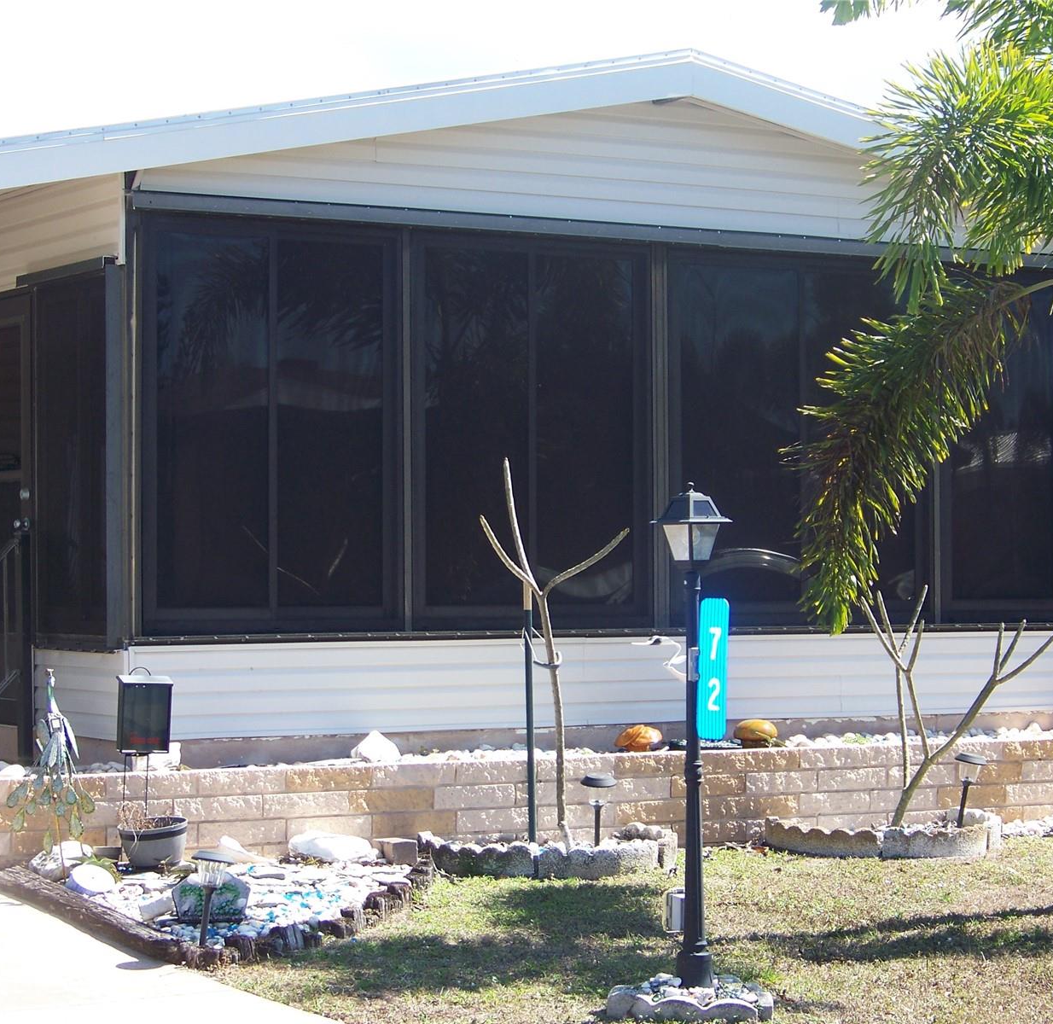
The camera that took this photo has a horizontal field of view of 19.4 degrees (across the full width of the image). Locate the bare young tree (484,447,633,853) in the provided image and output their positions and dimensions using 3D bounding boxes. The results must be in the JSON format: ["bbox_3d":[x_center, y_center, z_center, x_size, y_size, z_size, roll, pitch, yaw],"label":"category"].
[{"bbox_3d":[0.117,0.586,12.700,0.610,1.630,0.480,0,-1,0],"label":"bare young tree"}]

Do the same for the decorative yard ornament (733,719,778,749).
[{"bbox_3d":[1.073,1.041,14.400,0.210,0.135,0.200,0,-1,0],"label":"decorative yard ornament"}]

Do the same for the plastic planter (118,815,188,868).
[{"bbox_3d":[-1.493,1.324,12.300,0.277,0.195,0.277,0,-1,0],"label":"plastic planter"}]

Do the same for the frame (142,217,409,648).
[{"bbox_3d":[-1.145,-0.377,13.893,1.330,1.880,0.090,0,-1,-31],"label":"frame"}]

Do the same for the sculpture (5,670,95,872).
[{"bbox_3d":[-1.849,1.021,12.000,0.345,0.810,0.300,0,-1,-9],"label":"sculpture"}]

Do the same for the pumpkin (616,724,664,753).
[{"bbox_3d":[0.518,1.041,14.100,0.215,0.135,0.200,0,-1,0],"label":"pumpkin"}]

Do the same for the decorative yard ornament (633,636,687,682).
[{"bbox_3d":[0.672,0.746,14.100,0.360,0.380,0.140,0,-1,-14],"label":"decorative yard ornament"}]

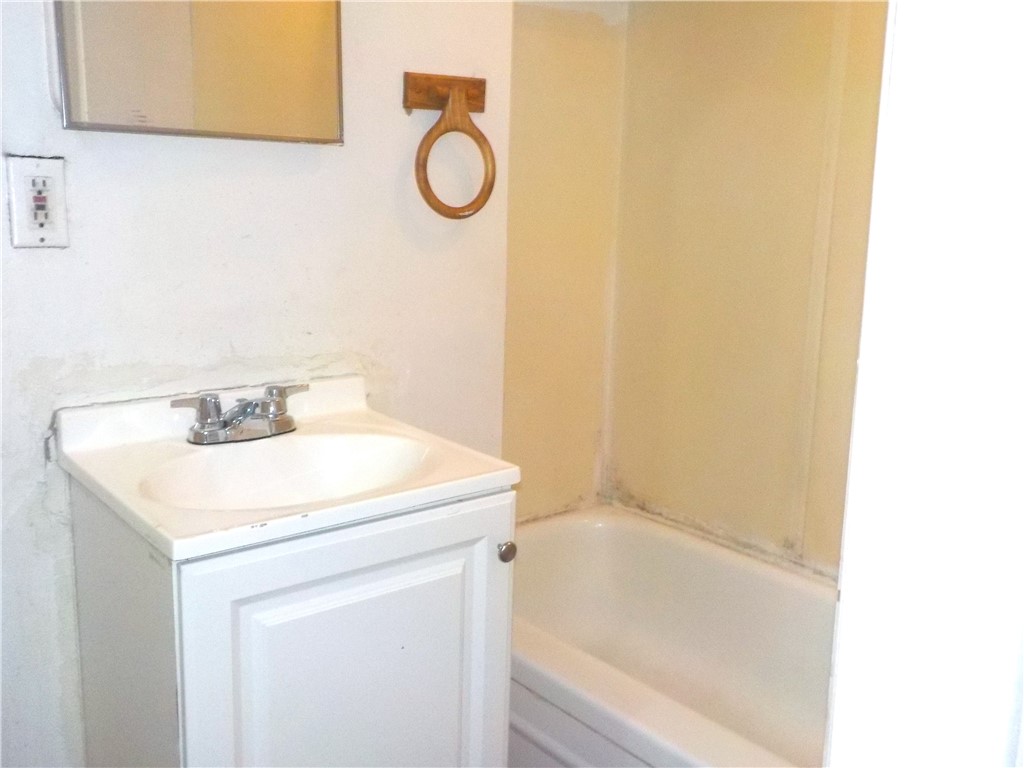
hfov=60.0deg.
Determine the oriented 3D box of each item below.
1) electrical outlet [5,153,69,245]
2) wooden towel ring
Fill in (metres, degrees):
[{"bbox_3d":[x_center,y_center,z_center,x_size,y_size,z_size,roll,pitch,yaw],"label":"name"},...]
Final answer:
[{"bbox_3d":[-0.617,-0.236,1.156,0.070,0.115,0.010,-7,13,-38],"label":"electrical outlet"},{"bbox_3d":[-0.102,-0.405,1.519,0.167,0.239,0.048,-7,13,-38],"label":"wooden towel ring"}]

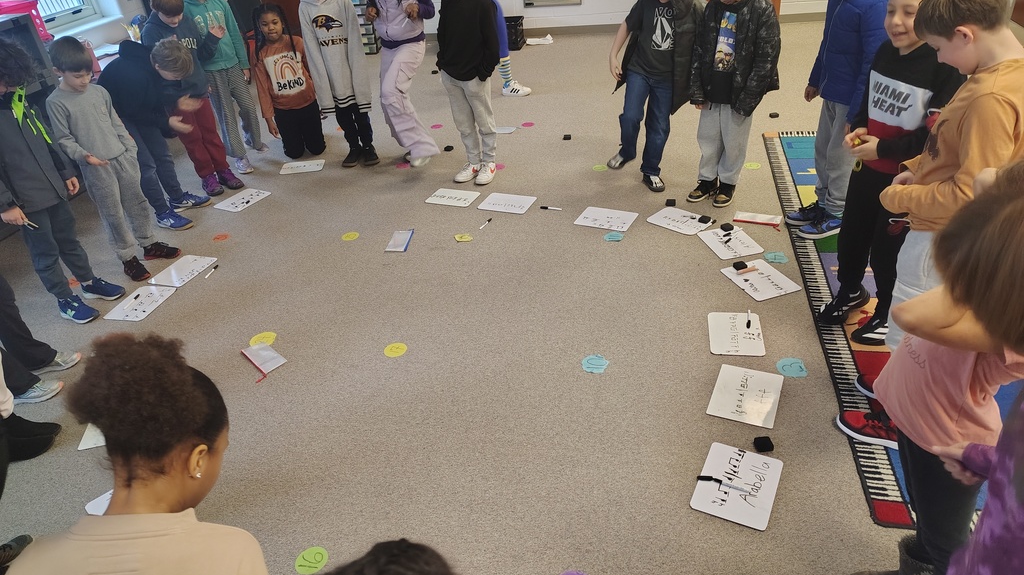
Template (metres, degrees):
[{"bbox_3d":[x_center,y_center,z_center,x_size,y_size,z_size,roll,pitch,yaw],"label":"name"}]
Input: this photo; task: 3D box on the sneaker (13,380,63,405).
[{"bbox_3d":[-2.101,0.437,3.087,0.240,0.095,0.090,-9,33,-4],"label":"sneaker"}]

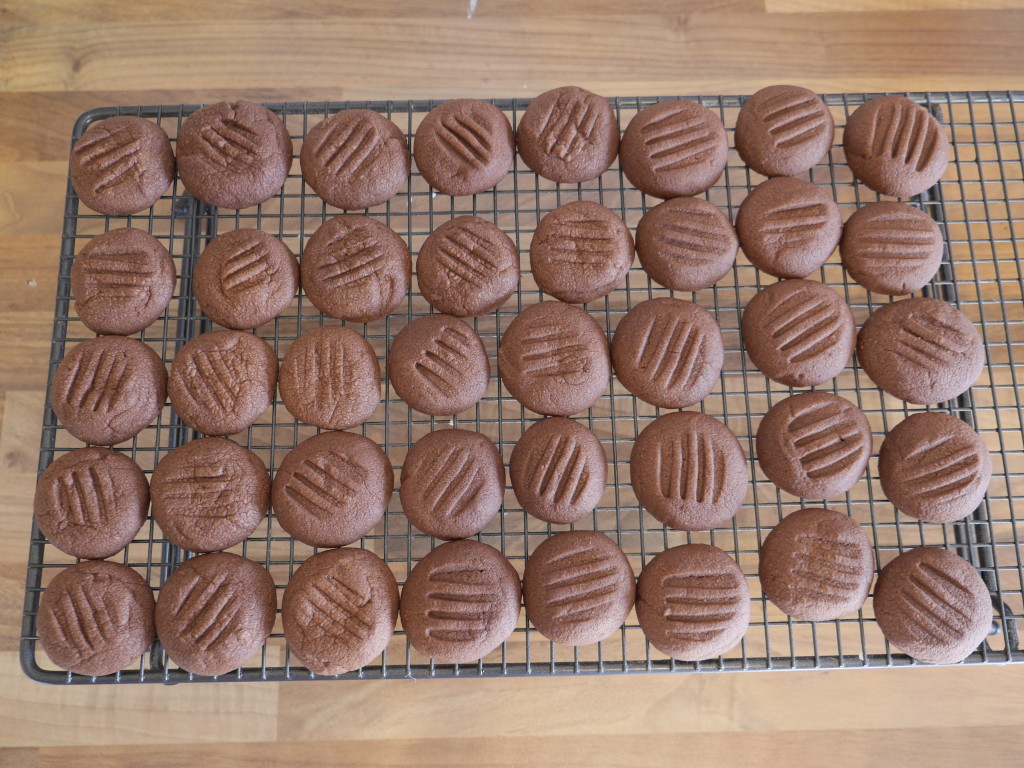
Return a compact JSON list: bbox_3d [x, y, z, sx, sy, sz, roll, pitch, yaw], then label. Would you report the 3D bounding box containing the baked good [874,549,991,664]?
[{"bbox_3d":[0.175,0.092,0.370,0.048,0.014,0.048,-1,77,-1],"label":"baked good"}]

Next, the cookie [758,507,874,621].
[{"bbox_3d":[0.130,0.076,0.378,0.049,0.015,0.048,-1,77,-1],"label":"cookie"}]

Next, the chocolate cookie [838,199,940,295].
[{"bbox_3d":[0.172,-0.062,0.403,0.046,0.015,0.044,-1,77,0],"label":"chocolate cookie"}]

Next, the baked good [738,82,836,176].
[{"bbox_3d":[0.131,-0.122,0.424,0.047,0.015,0.048,-1,77,-1],"label":"baked good"}]

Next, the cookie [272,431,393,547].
[{"bbox_3d":[-0.076,0.044,0.378,0.051,0.015,0.049,-1,77,0],"label":"cookie"}]

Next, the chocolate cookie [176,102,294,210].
[{"bbox_3d":[-0.129,-0.107,0.413,0.054,0.015,0.055,-1,77,0],"label":"chocolate cookie"}]

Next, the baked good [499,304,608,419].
[{"bbox_3d":[0.018,-0.012,0.398,0.050,0.015,0.053,-1,77,-1],"label":"baked good"}]

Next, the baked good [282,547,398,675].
[{"bbox_3d":[-0.071,0.093,0.367,0.048,0.015,0.051,-1,77,0],"label":"baked good"}]

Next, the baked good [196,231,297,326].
[{"bbox_3d":[-0.120,-0.048,0.400,0.046,0.014,0.047,-1,77,-1],"label":"baked good"}]

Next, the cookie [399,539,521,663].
[{"bbox_3d":[-0.022,0.091,0.374,0.051,0.015,0.051,-1,77,-1],"label":"cookie"}]

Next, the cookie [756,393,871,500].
[{"bbox_3d":[0.133,0.027,0.390,0.049,0.015,0.048,-1,77,-1],"label":"cookie"}]

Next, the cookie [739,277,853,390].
[{"bbox_3d":[0.129,-0.024,0.402,0.051,0.015,0.050,-1,77,-1],"label":"cookie"}]

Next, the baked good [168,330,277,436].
[{"bbox_3d":[-0.127,-0.001,0.388,0.047,0.014,0.047,-1,77,-1],"label":"baked good"}]

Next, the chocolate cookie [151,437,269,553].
[{"bbox_3d":[-0.129,0.047,0.377,0.050,0.015,0.049,-1,77,0],"label":"chocolate cookie"}]

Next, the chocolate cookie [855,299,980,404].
[{"bbox_3d":[0.185,-0.016,0.400,0.057,0.015,0.050,-1,77,-1],"label":"chocolate cookie"}]

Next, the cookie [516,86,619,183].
[{"bbox_3d":[0.027,-0.120,0.423,0.049,0.015,0.049,-1,77,-1],"label":"cookie"}]

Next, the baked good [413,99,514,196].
[{"bbox_3d":[-0.023,-0.111,0.414,0.048,0.015,0.049,-1,77,0],"label":"baked good"}]

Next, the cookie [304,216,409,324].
[{"bbox_3d":[-0.072,-0.054,0.407,0.050,0.015,0.052,-1,77,-1],"label":"cookie"}]

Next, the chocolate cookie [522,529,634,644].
[{"bbox_3d":[0.028,0.085,0.370,0.046,0.014,0.046,-1,77,-1],"label":"chocolate cookie"}]

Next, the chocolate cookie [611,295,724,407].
[{"bbox_3d":[0.070,-0.015,0.399,0.051,0.015,0.052,-1,77,-1],"label":"chocolate cookie"}]

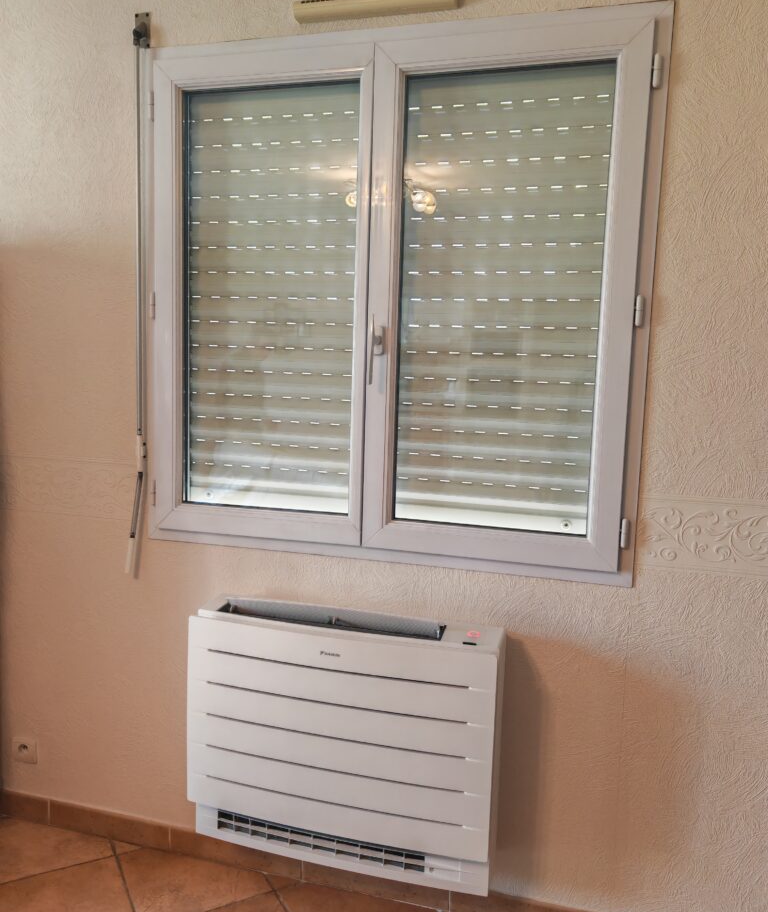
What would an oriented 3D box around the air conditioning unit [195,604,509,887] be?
[{"bbox_3d":[-0.099,0.683,1.952,0.750,0.595,0.235,4,7,16],"label":"air conditioning unit"}]

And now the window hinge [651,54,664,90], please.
[{"bbox_3d":[0.580,-0.818,1.697,0.020,0.070,0.022,4,7,16],"label":"window hinge"}]

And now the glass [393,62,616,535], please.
[{"bbox_3d":[0.264,-0.350,1.854,0.470,1.050,0.026,4,6,16],"label":"glass"}]

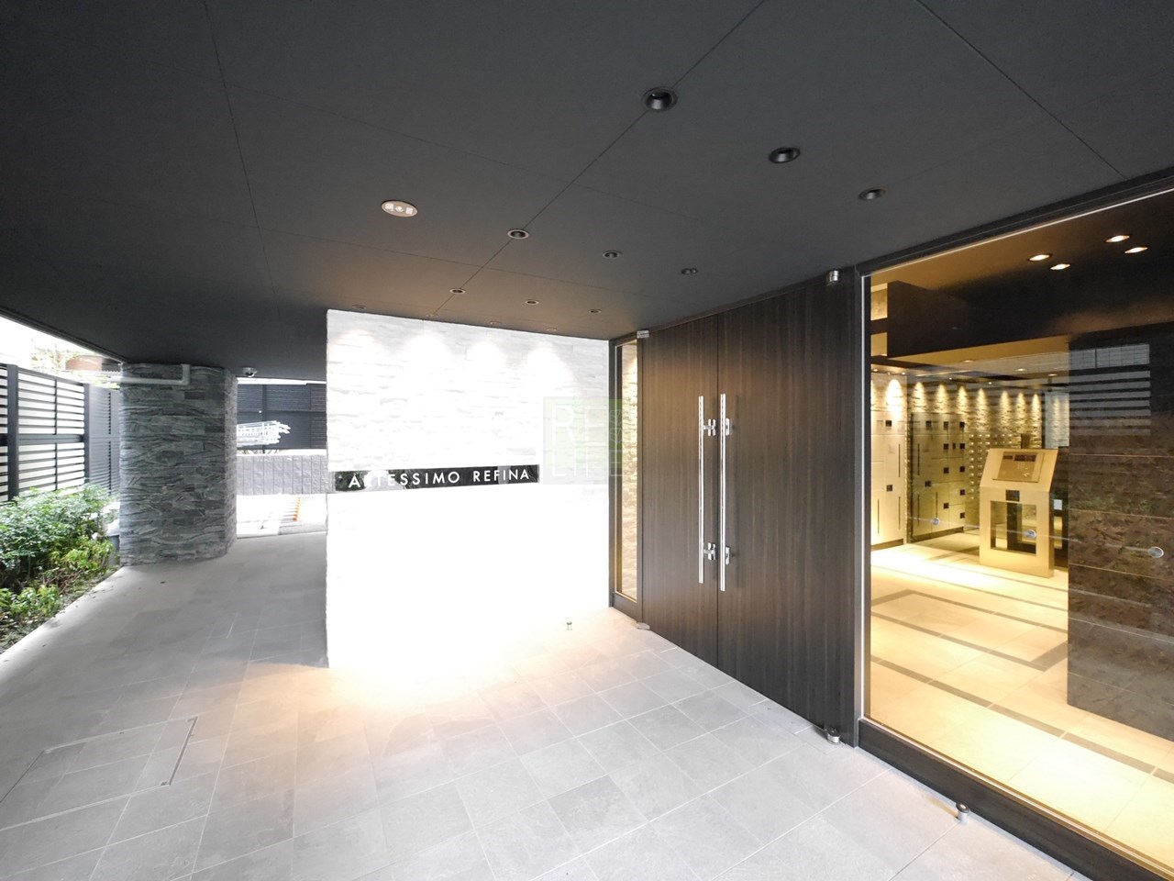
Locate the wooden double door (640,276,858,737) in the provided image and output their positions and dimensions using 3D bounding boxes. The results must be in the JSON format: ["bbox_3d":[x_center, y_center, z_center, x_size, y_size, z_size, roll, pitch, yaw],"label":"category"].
[{"bbox_3d":[0.843,0.321,3.038,0.120,2.317,1.727,0,0,-30],"label":"wooden double door"}]

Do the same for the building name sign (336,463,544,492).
[{"bbox_3d":[-1.034,0.275,3.492,1.479,0.146,0.040,0,0,-30],"label":"building name sign"}]

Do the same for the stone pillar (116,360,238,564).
[{"bbox_3d":[-5.305,0.272,6.266,1.009,2.388,0.960,0,0,-30],"label":"stone pillar"}]

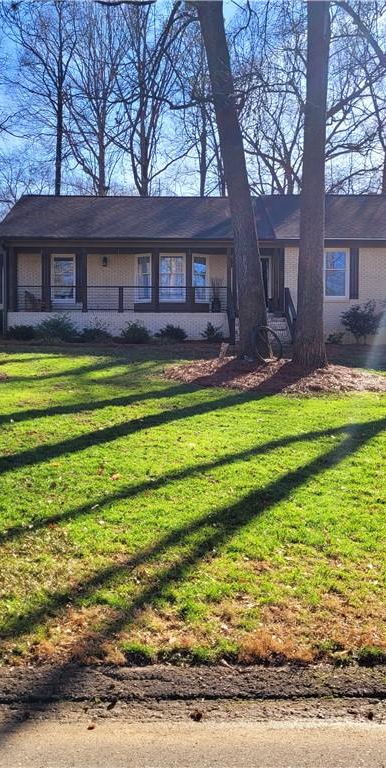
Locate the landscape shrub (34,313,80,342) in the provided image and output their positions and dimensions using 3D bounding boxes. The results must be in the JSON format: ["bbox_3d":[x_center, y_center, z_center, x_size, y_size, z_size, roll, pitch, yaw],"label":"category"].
[{"bbox_3d":[-4.622,-1.913,26.041,1.525,0.990,1.250,0,3,0],"label":"landscape shrub"}]

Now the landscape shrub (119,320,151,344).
[{"bbox_3d":[-1.977,-1.747,26.098,1.100,0.787,1.000,0,3,0],"label":"landscape shrub"}]

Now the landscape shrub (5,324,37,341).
[{"bbox_3d":[-5.865,-1.751,26.149,0.988,0.516,0.850,0,3,0],"label":"landscape shrub"}]

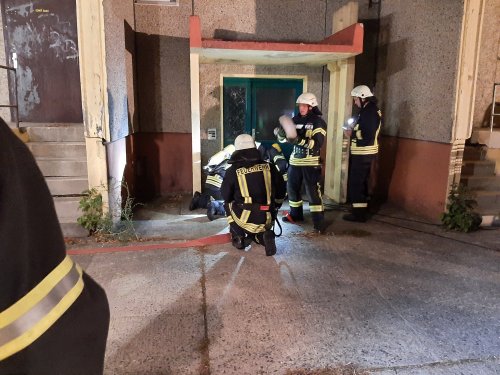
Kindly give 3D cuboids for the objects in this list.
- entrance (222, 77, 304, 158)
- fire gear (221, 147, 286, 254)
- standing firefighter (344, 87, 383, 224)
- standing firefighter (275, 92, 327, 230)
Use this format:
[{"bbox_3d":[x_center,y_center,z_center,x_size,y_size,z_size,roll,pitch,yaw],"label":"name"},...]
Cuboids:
[{"bbox_3d":[0.271,-0.980,7.240,1.600,2.100,0.200,-1,10,-8],"label":"entrance"},{"bbox_3d":[0.058,0.029,4.307,0.660,1.260,0.800,1,10,3],"label":"fire gear"},{"bbox_3d":[1.597,-0.459,5.332,0.520,1.880,0.550,4,11,17],"label":"standing firefighter"},{"bbox_3d":[0.691,-0.340,4.972,0.560,1.760,0.540,9,14,40],"label":"standing firefighter"}]

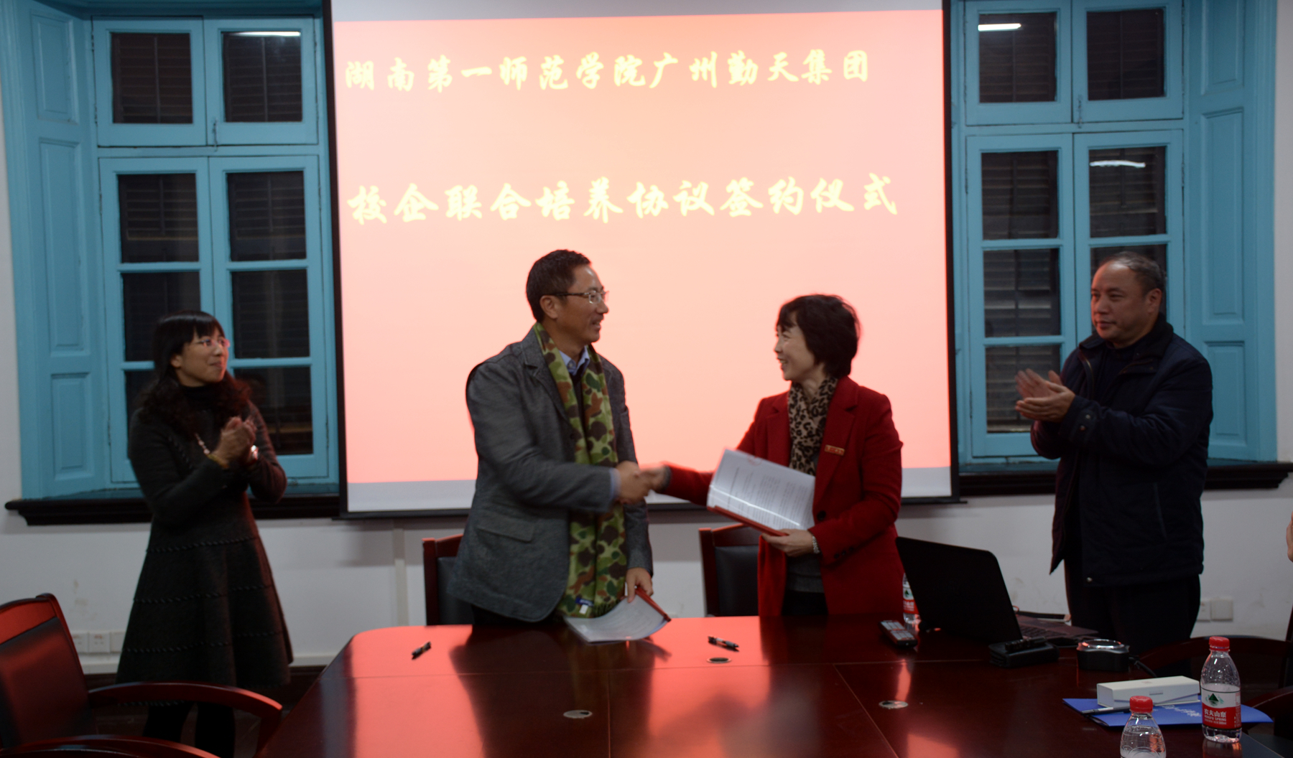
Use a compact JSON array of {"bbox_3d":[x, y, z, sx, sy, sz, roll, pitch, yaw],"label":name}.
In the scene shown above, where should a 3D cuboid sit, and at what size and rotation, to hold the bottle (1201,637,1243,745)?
[{"bbox_3d":[1.000,0.541,2.500,0.064,0.174,0.064,-1,2,-1],"label":"bottle"}]

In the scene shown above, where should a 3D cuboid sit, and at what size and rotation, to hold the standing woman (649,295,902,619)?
[{"bbox_3d":[0.365,0.567,3.740,0.580,1.560,0.460,0,3,29],"label":"standing woman"}]

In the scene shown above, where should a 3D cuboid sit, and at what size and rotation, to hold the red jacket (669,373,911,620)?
[{"bbox_3d":[0.365,0.372,3.740,0.560,0.740,0.420,0,3,29],"label":"red jacket"}]

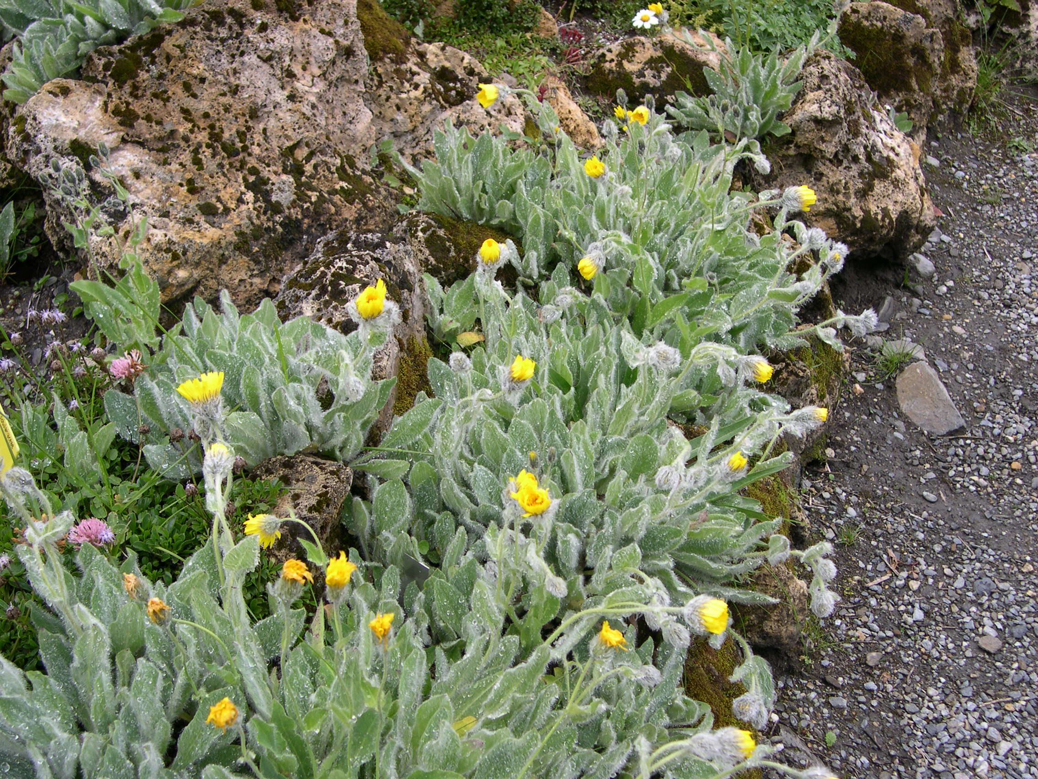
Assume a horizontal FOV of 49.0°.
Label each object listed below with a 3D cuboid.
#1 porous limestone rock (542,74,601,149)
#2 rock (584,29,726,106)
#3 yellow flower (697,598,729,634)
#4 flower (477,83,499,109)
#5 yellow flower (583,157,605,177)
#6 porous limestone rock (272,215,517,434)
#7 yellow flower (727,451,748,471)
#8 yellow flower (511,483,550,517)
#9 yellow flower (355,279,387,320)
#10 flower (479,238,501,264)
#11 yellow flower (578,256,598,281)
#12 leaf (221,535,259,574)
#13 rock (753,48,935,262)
[{"bbox_3d":[0.079,-0.413,1.700,0.088,0.080,0.100,0,42,0],"label":"porous limestone rock"},{"bbox_3d":[0.221,-0.517,1.840,0.225,0.100,0.140,0,42,0],"label":"rock"},{"bbox_3d":[0.181,0.210,1.060,0.030,0.033,0.033,8,43,8],"label":"yellow flower"},{"bbox_3d":[-0.042,-0.394,1.530,0.026,0.032,0.031,-13,45,-17],"label":"flower"},{"bbox_3d":[0.100,-0.296,1.520,0.029,0.022,0.026,-17,72,14],"label":"yellow flower"},{"bbox_3d":[-0.153,-0.086,1.420,0.280,0.180,0.190,0,43,0],"label":"porous limestone rock"},{"bbox_3d":[0.230,0.075,1.200,0.020,0.022,0.024,-22,23,44],"label":"yellow flower"},{"bbox_3d":[0.012,0.101,1.050,0.036,0.026,0.034,0,43,0],"label":"yellow flower"},{"bbox_3d":[-0.162,-0.098,1.250,0.035,0.030,0.036,0,66,0],"label":"yellow flower"},{"bbox_3d":[-0.033,-0.155,1.280,0.025,0.025,0.025,0,43,0],"label":"flower"},{"bbox_3d":[0.080,-0.139,1.300,0.023,0.023,0.022,25,52,24],"label":"yellow flower"},{"bbox_3d":[-0.249,0.148,1.020,0.033,0.033,0.018,0,42,0],"label":"leaf"},{"bbox_3d":[0.567,-0.409,2.000,0.290,0.250,0.250,0,43,0],"label":"rock"}]

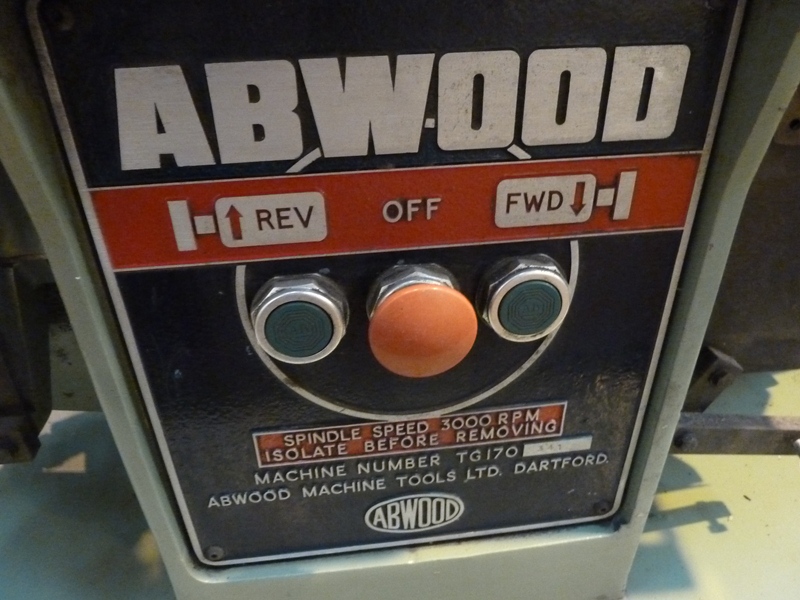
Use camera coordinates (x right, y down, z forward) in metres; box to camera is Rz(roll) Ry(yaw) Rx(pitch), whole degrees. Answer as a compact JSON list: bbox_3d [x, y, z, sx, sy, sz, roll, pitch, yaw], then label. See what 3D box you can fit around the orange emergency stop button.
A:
[{"bbox_3d":[0.009,0.013,0.213,0.041,0.041,0.012,-5,30,-6],"label":"orange emergency stop button"}]

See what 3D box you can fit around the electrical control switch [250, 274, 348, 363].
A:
[{"bbox_3d":[-0.038,0.008,0.223,0.039,0.039,0.010,-5,30,-6],"label":"electrical control switch"}]

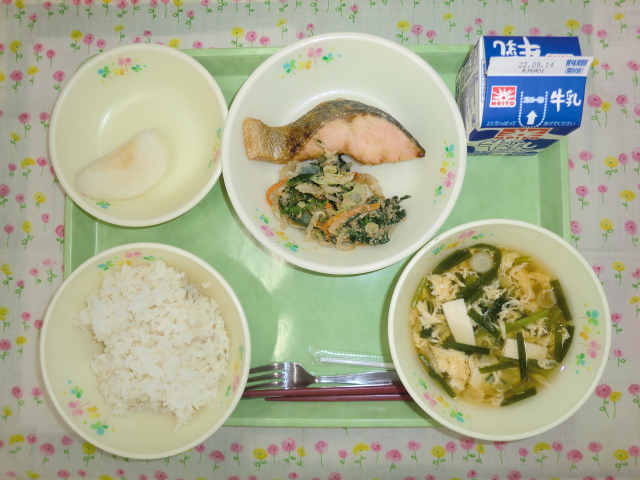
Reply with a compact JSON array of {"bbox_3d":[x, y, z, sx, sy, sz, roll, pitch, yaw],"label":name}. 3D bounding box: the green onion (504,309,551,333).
[{"bbox_3d":[0.135,0.052,0.311,0.030,0.004,0.005,-21,87,1],"label":"green onion"}]

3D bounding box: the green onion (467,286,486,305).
[{"bbox_3d":[0.102,0.037,0.314,0.005,0.004,0.015,44,89,3],"label":"green onion"}]

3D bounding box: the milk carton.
[{"bbox_3d":[0.126,-0.093,0.310,0.059,0.086,0.058,0,87,2],"label":"milk carton"}]

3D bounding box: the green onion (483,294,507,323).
[{"bbox_3d":[0.107,0.042,0.294,0.005,0.004,0.017,35,87,2],"label":"green onion"}]

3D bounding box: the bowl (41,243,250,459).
[{"bbox_3d":[-0.104,0.068,0.312,0.127,0.051,0.127,0,87,0],"label":"bowl"}]

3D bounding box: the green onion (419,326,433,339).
[{"bbox_3d":[0.065,0.056,0.293,0.007,0.003,0.006,-17,87,-1],"label":"green onion"}]

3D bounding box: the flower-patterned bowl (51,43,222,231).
[{"bbox_3d":[-0.114,-0.064,0.324,0.114,0.043,0.114,0,87,0],"label":"flower-patterned bowl"}]

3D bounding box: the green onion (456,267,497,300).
[{"bbox_3d":[0.102,0.029,0.313,0.032,0.004,0.006,-33,87,0],"label":"green onion"}]

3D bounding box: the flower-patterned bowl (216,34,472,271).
[{"bbox_3d":[0.017,-0.055,0.333,0.159,0.043,0.159,0,87,2],"label":"flower-patterned bowl"}]

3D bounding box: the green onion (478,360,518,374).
[{"bbox_3d":[0.108,0.077,0.293,0.025,0.003,0.003,-11,87,-1],"label":"green onion"}]

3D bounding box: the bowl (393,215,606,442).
[{"bbox_3d":[0.105,0.054,0.310,0.130,0.057,0.130,0,87,0],"label":"bowl"}]

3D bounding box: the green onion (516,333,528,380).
[{"bbox_3d":[0.129,0.074,0.307,0.005,0.004,0.030,-6,87,1],"label":"green onion"}]

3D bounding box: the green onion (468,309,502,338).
[{"bbox_3d":[0.100,0.051,0.293,0.024,0.004,0.004,41,87,2],"label":"green onion"}]

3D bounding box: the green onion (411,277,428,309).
[{"bbox_3d":[0.065,0.034,0.312,0.004,0.004,0.022,26,88,3],"label":"green onion"}]

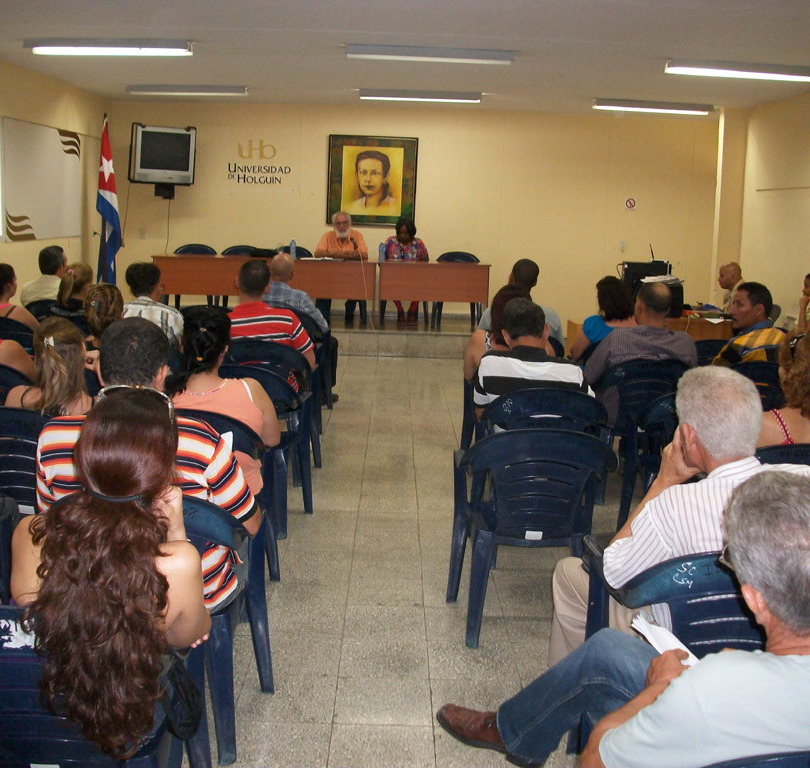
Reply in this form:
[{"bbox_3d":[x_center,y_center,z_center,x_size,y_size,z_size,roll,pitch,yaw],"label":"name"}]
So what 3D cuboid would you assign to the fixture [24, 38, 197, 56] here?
[{"bbox_3d":[-2.151,-2.459,6.687,1.232,0.096,0.151,2,11,-1],"label":"fixture"}]

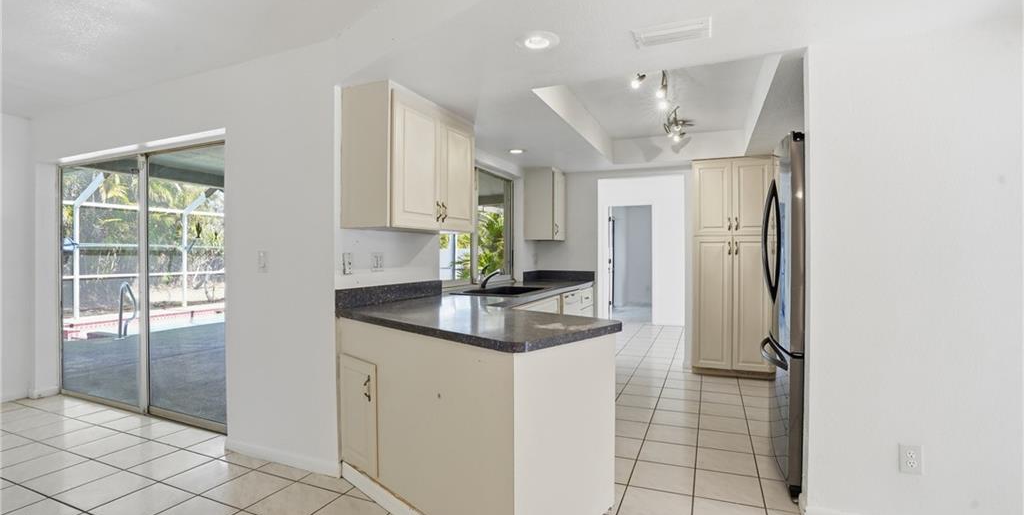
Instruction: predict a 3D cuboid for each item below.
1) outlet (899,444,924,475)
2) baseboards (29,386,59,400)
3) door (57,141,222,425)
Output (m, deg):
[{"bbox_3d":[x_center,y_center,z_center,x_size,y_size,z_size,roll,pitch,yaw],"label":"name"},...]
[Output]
[{"bbox_3d":[1.660,0.845,1.888,0.072,0.119,0.012,0,0,23],"label":"outlet"},{"bbox_3d":[-4.008,1.168,3.906,0.025,0.079,0.189,0,0,23],"label":"baseboards"},{"bbox_3d":[-2.819,0.199,3.508,2.401,2.009,0.089,0,0,23],"label":"door"}]

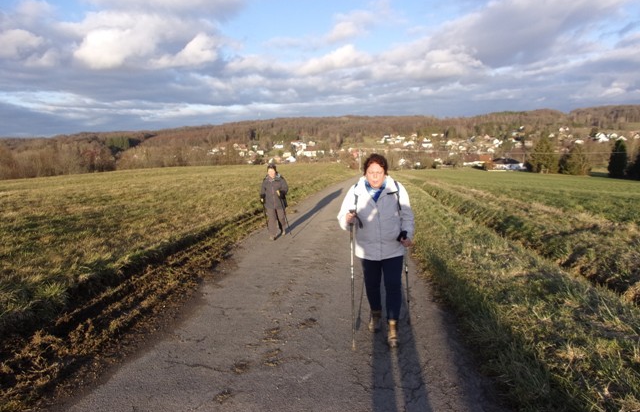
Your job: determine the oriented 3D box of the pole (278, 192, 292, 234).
[{"bbox_3d":[-0.759,0.181,10.074,0.050,1.108,0.060,-11,27,7],"label":"pole"}]

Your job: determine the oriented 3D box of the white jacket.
[{"bbox_3d":[0.450,0.092,3.710,0.600,0.660,0.420,1,6,6],"label":"white jacket"}]

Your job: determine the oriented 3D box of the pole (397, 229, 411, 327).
[{"bbox_3d":[0.755,0.647,3.958,0.050,1.079,0.060,-4,34,7],"label":"pole"}]

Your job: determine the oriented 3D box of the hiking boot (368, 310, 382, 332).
[{"bbox_3d":[0.512,1.012,4.197,0.110,0.170,0.280,2,6,18],"label":"hiking boot"}]

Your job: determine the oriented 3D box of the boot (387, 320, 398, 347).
[{"bbox_3d":[0.610,1.046,3.870,0.110,0.170,0.280,1,6,7],"label":"boot"}]

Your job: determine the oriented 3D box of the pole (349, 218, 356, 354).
[{"bbox_3d":[0.260,0.593,3.588,0.050,1.134,0.060,0,10,6],"label":"pole"}]

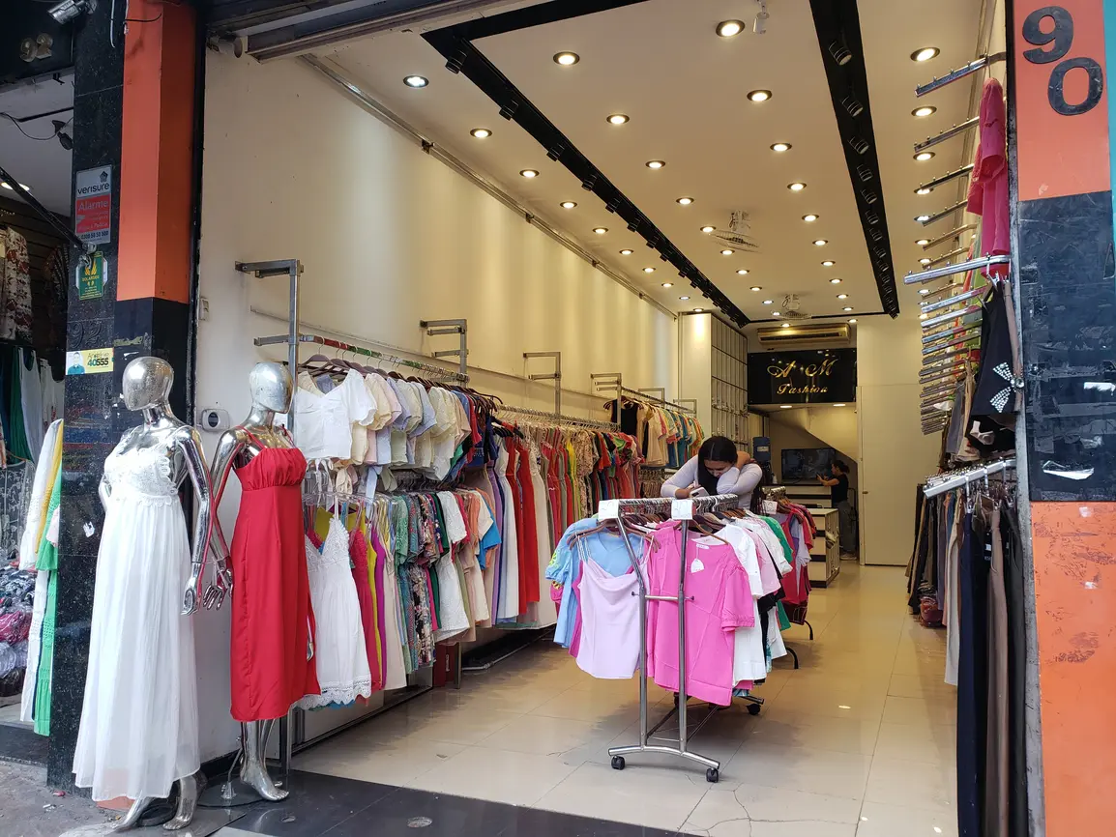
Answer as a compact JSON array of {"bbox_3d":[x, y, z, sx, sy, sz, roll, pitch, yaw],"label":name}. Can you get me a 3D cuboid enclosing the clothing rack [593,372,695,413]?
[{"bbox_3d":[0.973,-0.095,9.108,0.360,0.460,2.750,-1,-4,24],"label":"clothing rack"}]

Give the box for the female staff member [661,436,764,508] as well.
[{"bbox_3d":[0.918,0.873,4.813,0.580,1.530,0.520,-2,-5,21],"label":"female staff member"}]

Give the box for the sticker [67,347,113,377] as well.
[{"bbox_3d":[-1.981,-0.241,3.538,0.290,0.100,0.010,-1,-4,24],"label":"sticker"}]

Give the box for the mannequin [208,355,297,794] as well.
[{"bbox_3d":[-1.216,0.653,3.500,0.380,1.790,0.480,-2,-5,30],"label":"mannequin"}]

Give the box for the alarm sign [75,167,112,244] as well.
[{"bbox_3d":[-2.138,-0.973,3.859,0.230,0.370,0.012,-2,-5,23],"label":"alarm sign"}]

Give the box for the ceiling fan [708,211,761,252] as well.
[{"bbox_3d":[1.487,-1.558,6.937,0.420,0.330,0.420,-2,-5,23],"label":"ceiling fan"}]

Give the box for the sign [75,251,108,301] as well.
[{"bbox_3d":[-1.988,-0.607,3.561,0.185,0.200,0.020,-1,-4,24],"label":"sign"}]

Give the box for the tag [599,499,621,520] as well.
[{"bbox_3d":[0.231,0.412,3.783,0.092,0.088,0.012,-2,-5,23],"label":"tag"}]

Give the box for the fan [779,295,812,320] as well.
[{"bbox_3d":[3.014,-1.407,10.814,0.460,0.310,0.460,-1,-4,24],"label":"fan"}]

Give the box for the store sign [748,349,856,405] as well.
[{"bbox_3d":[3.721,-0.638,12.859,1.620,0.800,0.050,-1,-4,24],"label":"store sign"}]

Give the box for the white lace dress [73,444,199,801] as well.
[{"bbox_3d":[-1.630,0.768,3.300,0.460,1.370,0.420,-1,-5,12],"label":"white lace dress"}]

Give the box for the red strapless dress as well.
[{"bbox_3d":[-1.214,0.688,3.580,0.300,1.150,0.390,-2,-5,35],"label":"red strapless dress"}]

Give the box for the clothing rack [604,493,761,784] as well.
[{"bbox_3d":[0.665,0.998,4.207,0.500,1.210,1.330,-1,-4,21],"label":"clothing rack"}]

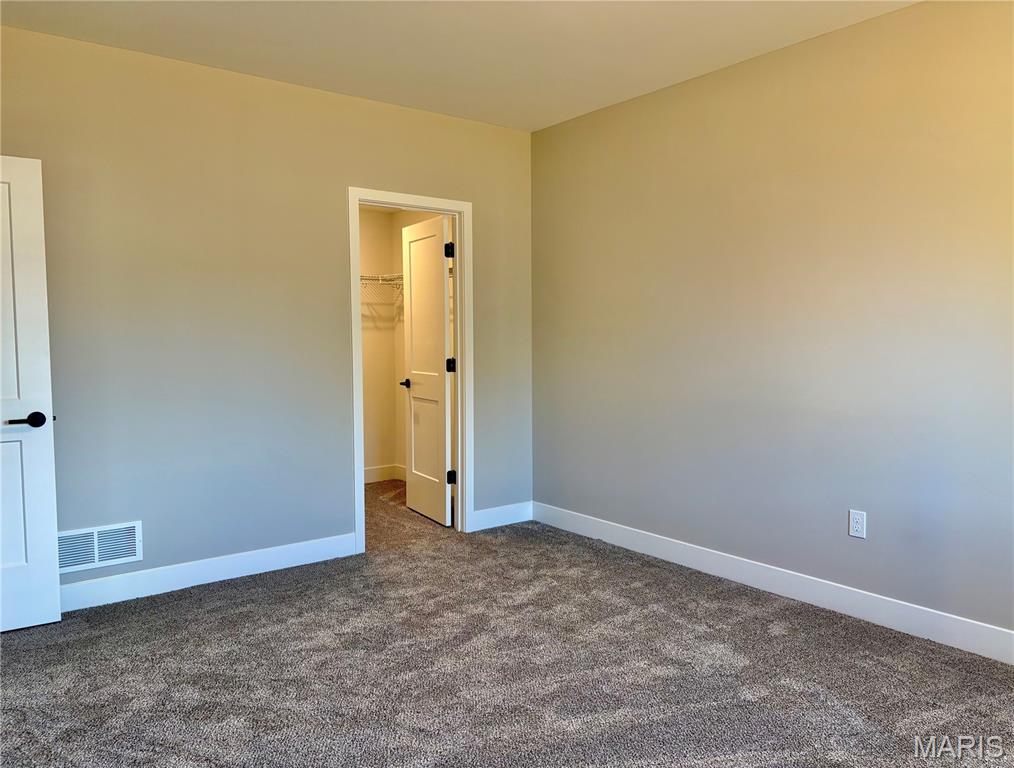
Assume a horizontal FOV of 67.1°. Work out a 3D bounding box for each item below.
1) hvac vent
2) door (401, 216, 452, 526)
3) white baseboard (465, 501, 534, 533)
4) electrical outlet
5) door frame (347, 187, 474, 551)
[{"bbox_3d":[-1.961,0.780,3.653,0.405,0.197,0.014,-3,5,-37],"label":"hvac vent"},{"bbox_3d":[-0.559,-0.090,5.279,0.038,2.032,0.697,-2,4,-29],"label":"door"},{"bbox_3d":[-0.016,0.889,5.152,0.503,0.133,0.016,-3,5,-37],"label":"white baseboard"},{"bbox_3d":[1.584,0.633,3.449,0.009,0.118,0.074,-3,5,-37],"label":"electrical outlet"},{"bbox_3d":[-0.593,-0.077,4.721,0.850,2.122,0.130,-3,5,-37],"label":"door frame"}]

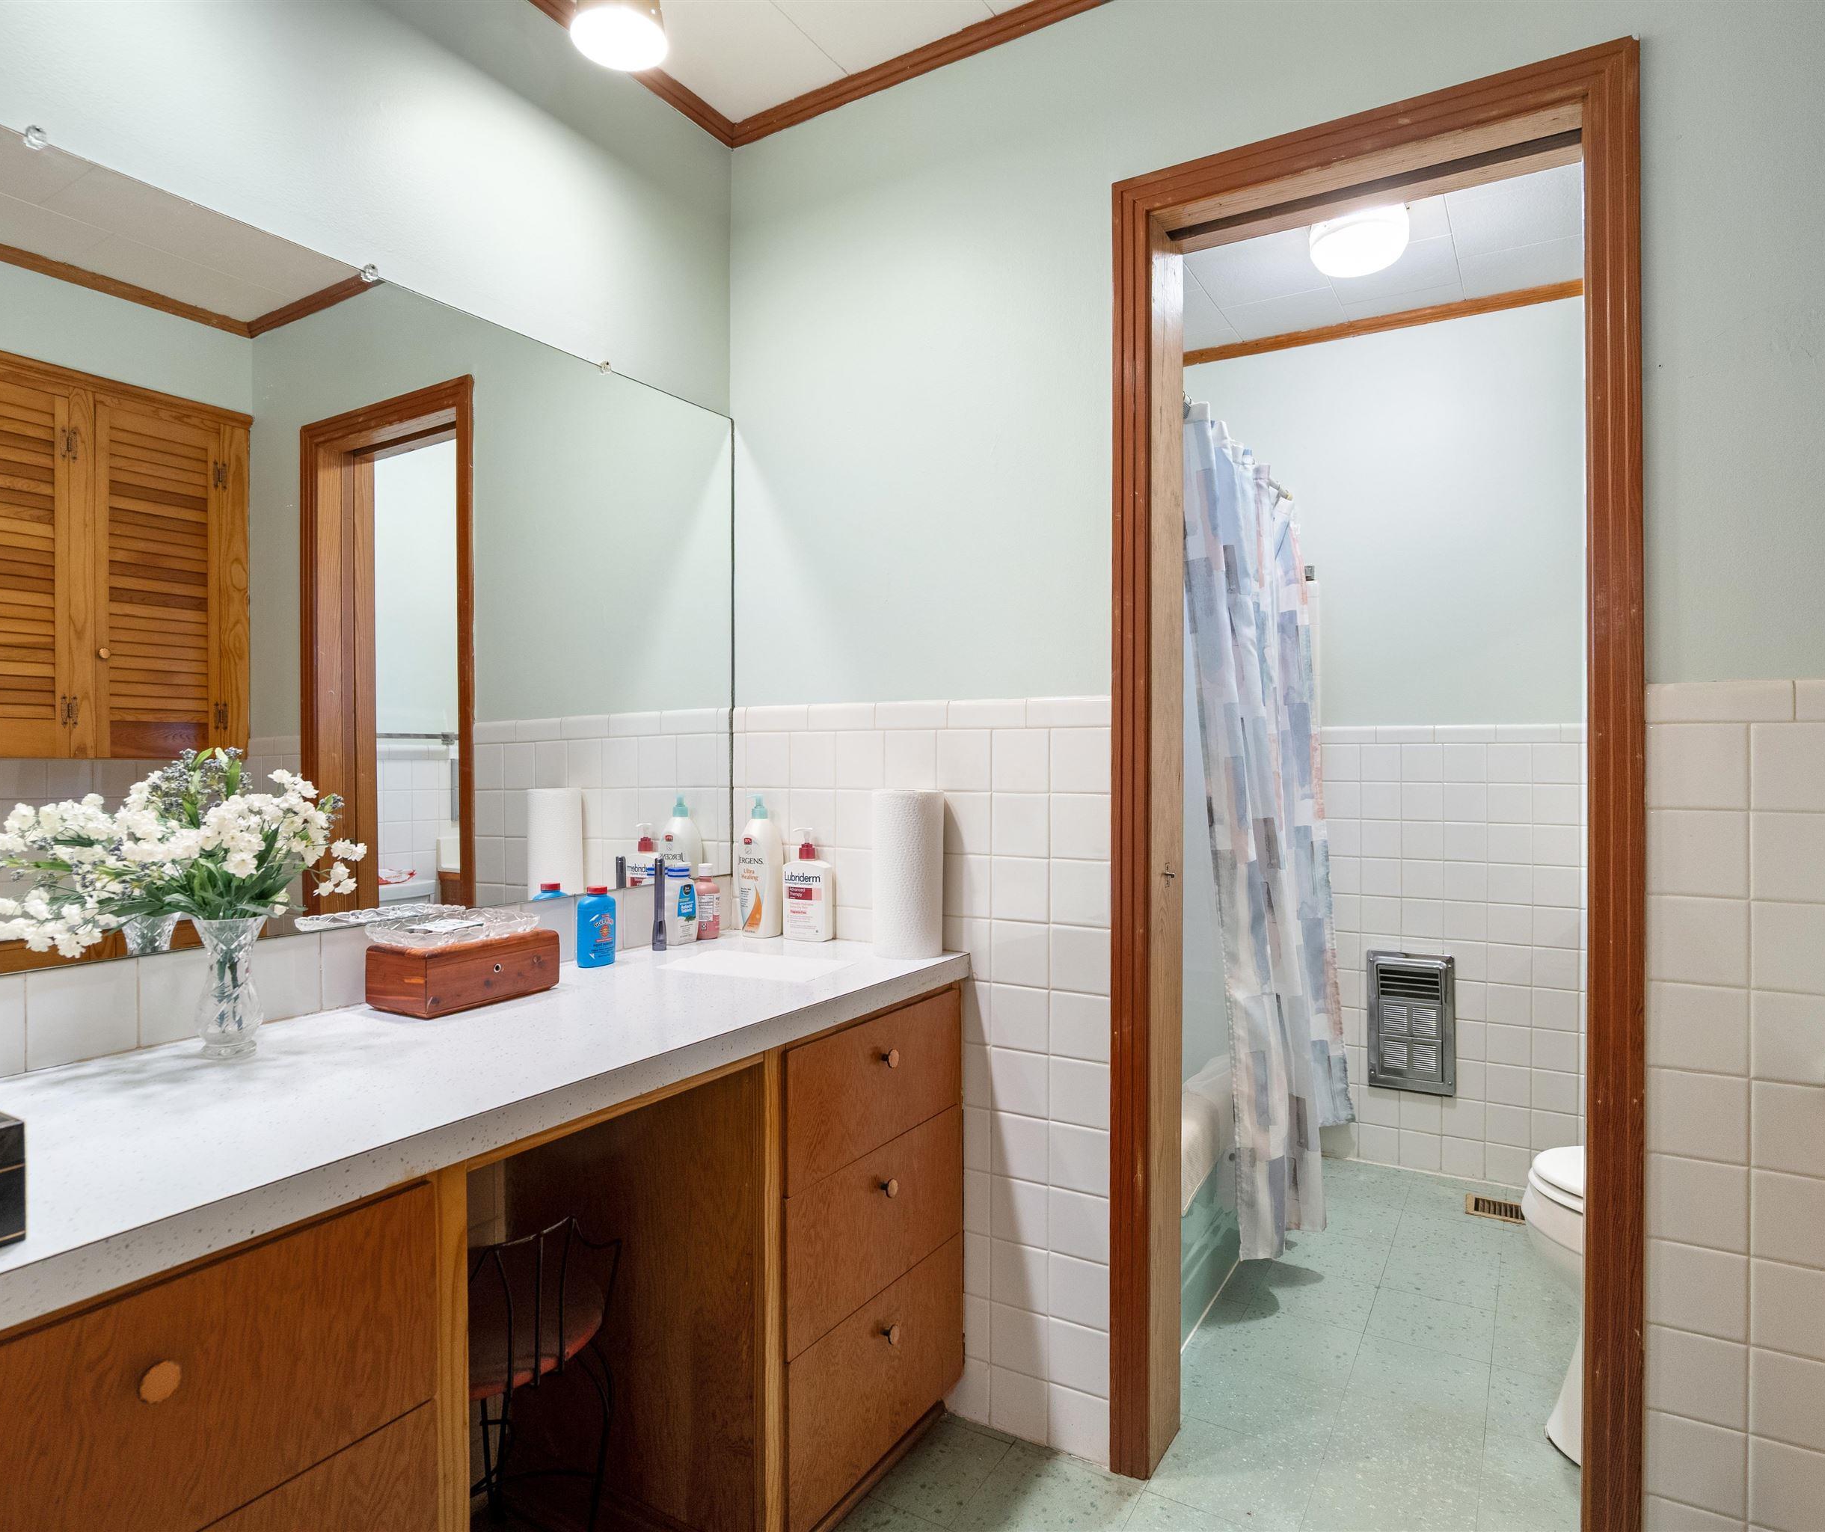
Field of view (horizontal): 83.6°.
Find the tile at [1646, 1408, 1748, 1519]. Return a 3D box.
[{"bbox_3d":[1.010,0.899,1.317,0.108,0.110,0.009,0,0,29],"label":"tile"}]

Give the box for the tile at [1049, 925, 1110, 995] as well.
[{"bbox_3d":[0.281,0.322,1.701,0.106,0.108,0.010,0,0,29],"label":"tile"}]

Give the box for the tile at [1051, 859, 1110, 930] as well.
[{"bbox_3d":[0.285,0.215,1.723,0.108,0.110,0.009,0,0,29],"label":"tile"}]

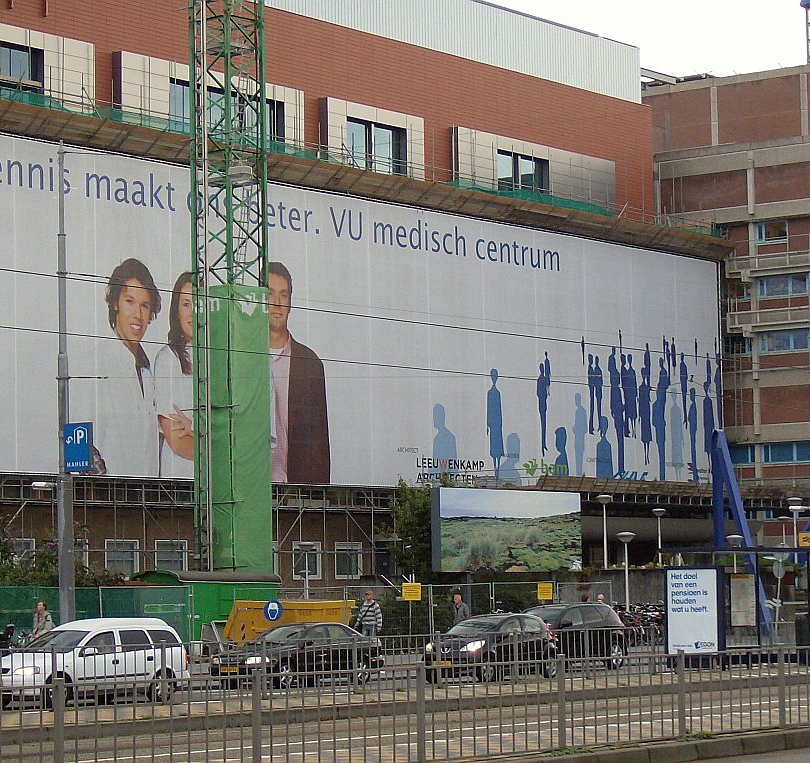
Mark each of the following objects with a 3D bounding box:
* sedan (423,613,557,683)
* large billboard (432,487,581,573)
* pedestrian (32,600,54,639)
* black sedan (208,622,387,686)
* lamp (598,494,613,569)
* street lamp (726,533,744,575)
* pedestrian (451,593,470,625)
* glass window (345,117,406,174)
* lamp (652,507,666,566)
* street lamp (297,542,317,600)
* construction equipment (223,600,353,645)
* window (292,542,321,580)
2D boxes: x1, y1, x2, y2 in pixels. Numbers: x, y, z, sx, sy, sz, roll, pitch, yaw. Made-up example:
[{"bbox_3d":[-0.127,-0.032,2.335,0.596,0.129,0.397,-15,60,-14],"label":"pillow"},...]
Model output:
[{"bbox_3d":[1.774,5.700,54.030,1.640,1.460,3.480,-5,-6,37],"label":"sedan"},{"bbox_3d":[3.737,5.392,90.321,0.450,3.000,8.800,-5,-6,38],"label":"large billboard"},{"bbox_3d":[-7.894,5.668,54.729,0.520,1.740,0.400,-5,-6,37],"label":"pedestrian"},{"bbox_3d":[-2.373,5.978,55.303,1.740,1.430,4.450,-5,-6,37],"label":"black sedan"},{"bbox_3d":[7.221,5.660,90.832,0.580,3.100,0.580,-1,-5,0],"label":"lamp"},{"bbox_3d":[10.738,6.745,81.708,0.600,3.470,0.600,-1,-5,0],"label":"street lamp"},{"bbox_3d":[1.458,6.387,65.192,0.520,1.750,0.380,-5,-6,37],"label":"pedestrian"},{"bbox_3d":[-1.418,-11.298,122.694,0.220,2.550,4.500,-5,-6,37],"label":"glass window"},{"bbox_3d":[12.036,7.862,118.742,0.640,3.700,0.640,-1,-5,0],"label":"lamp"},{"bbox_3d":[-4.101,8.783,105.641,0.640,4.000,0.640,-5,-6,37],"label":"street lamp"},{"bbox_3d":[-3.654,7.791,80.036,4.200,1.580,1.900,-1,-5,0],"label":"construction equipment"},{"bbox_3d":[-3.445,6.344,88.630,0.150,1.330,1.550,-5,-6,38],"label":"window"}]

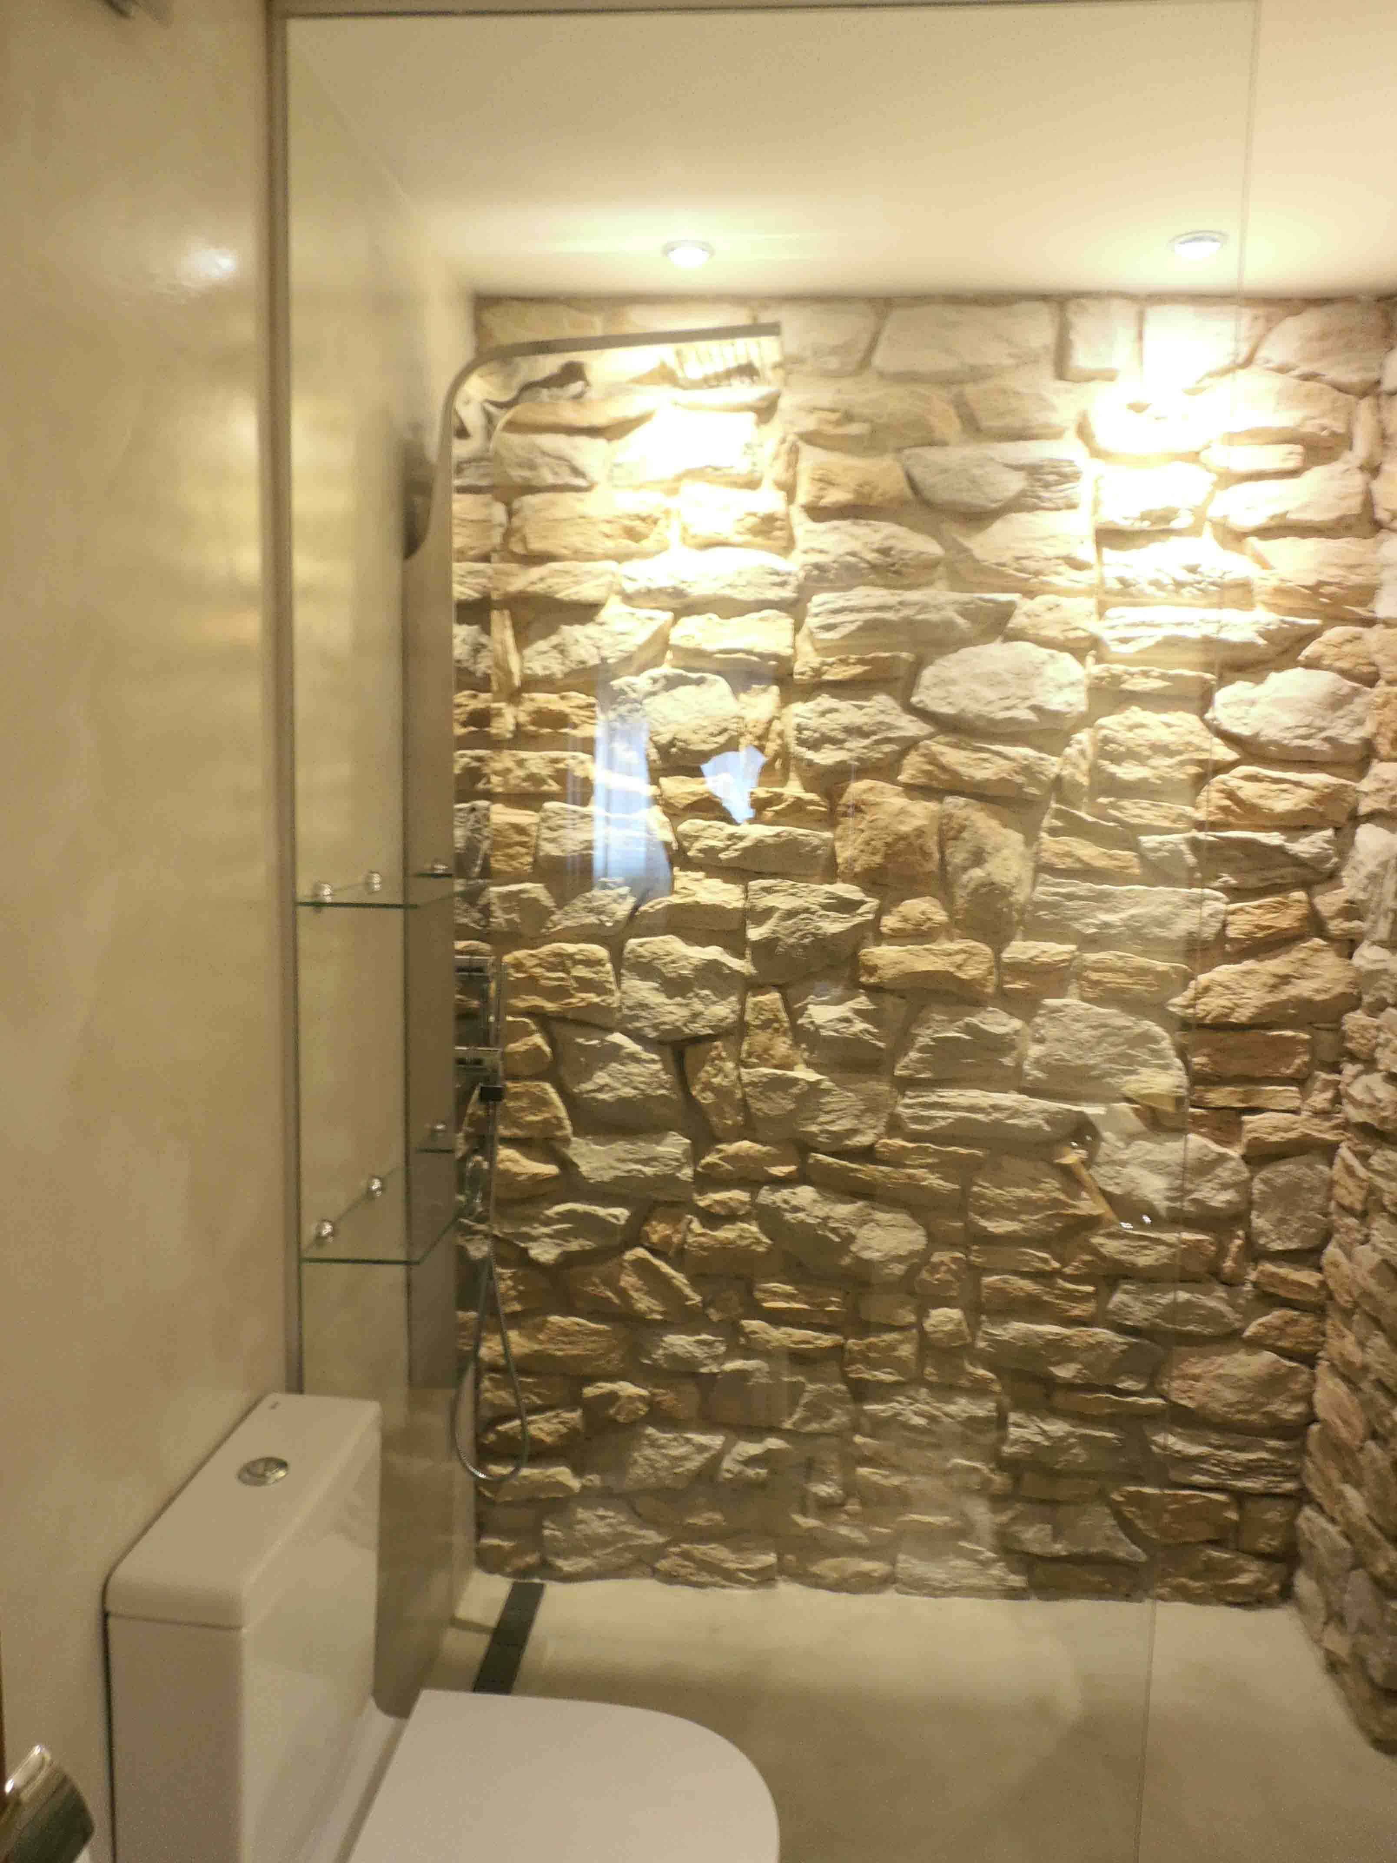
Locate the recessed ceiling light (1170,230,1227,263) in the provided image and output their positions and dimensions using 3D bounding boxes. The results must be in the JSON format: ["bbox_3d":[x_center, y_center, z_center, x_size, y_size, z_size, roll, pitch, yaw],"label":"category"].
[{"bbox_3d":[0.738,-1.012,1.907,0.083,0.028,0.083,2,7,4],"label":"recessed ceiling light"}]

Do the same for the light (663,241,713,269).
[{"bbox_3d":[-0.015,-1.037,1.979,0.083,0.028,0.083,2,7,4],"label":"light"}]

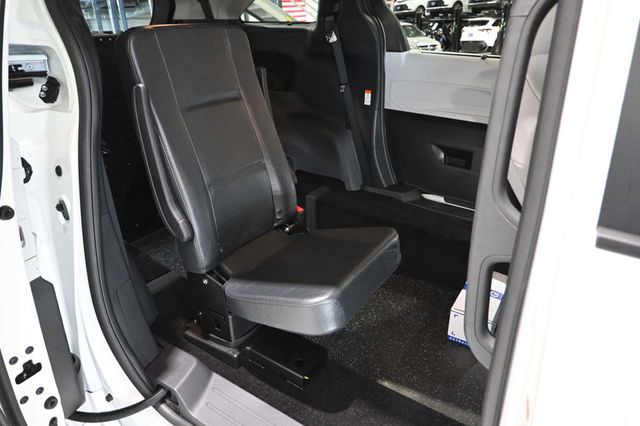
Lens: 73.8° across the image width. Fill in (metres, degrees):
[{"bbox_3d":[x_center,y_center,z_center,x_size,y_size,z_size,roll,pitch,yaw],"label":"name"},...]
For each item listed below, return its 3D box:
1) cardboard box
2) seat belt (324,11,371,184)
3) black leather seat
[{"bbox_3d":[0.695,0.400,1.737,0.235,0.150,0.360,16,29,29],"label":"cardboard box"},{"bbox_3d":[0.132,-0.537,2.074,0.215,0.820,0.120,16,29,29],"label":"seat belt"},{"bbox_3d":[-0.129,-0.188,1.378,0.805,0.745,0.565,16,29,29],"label":"black leather seat"}]

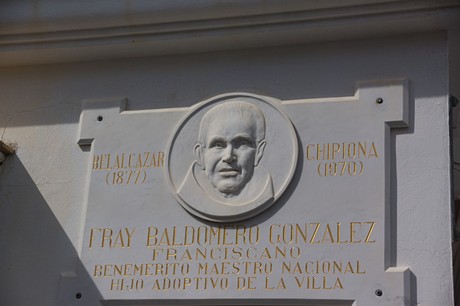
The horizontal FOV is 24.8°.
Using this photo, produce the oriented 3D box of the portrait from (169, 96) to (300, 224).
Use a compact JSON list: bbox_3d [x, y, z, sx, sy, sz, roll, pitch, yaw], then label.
[{"bbox_3d":[0.000,0.005,3.239,0.433,0.433,0.080,-3,-22,16],"label":"portrait"}]

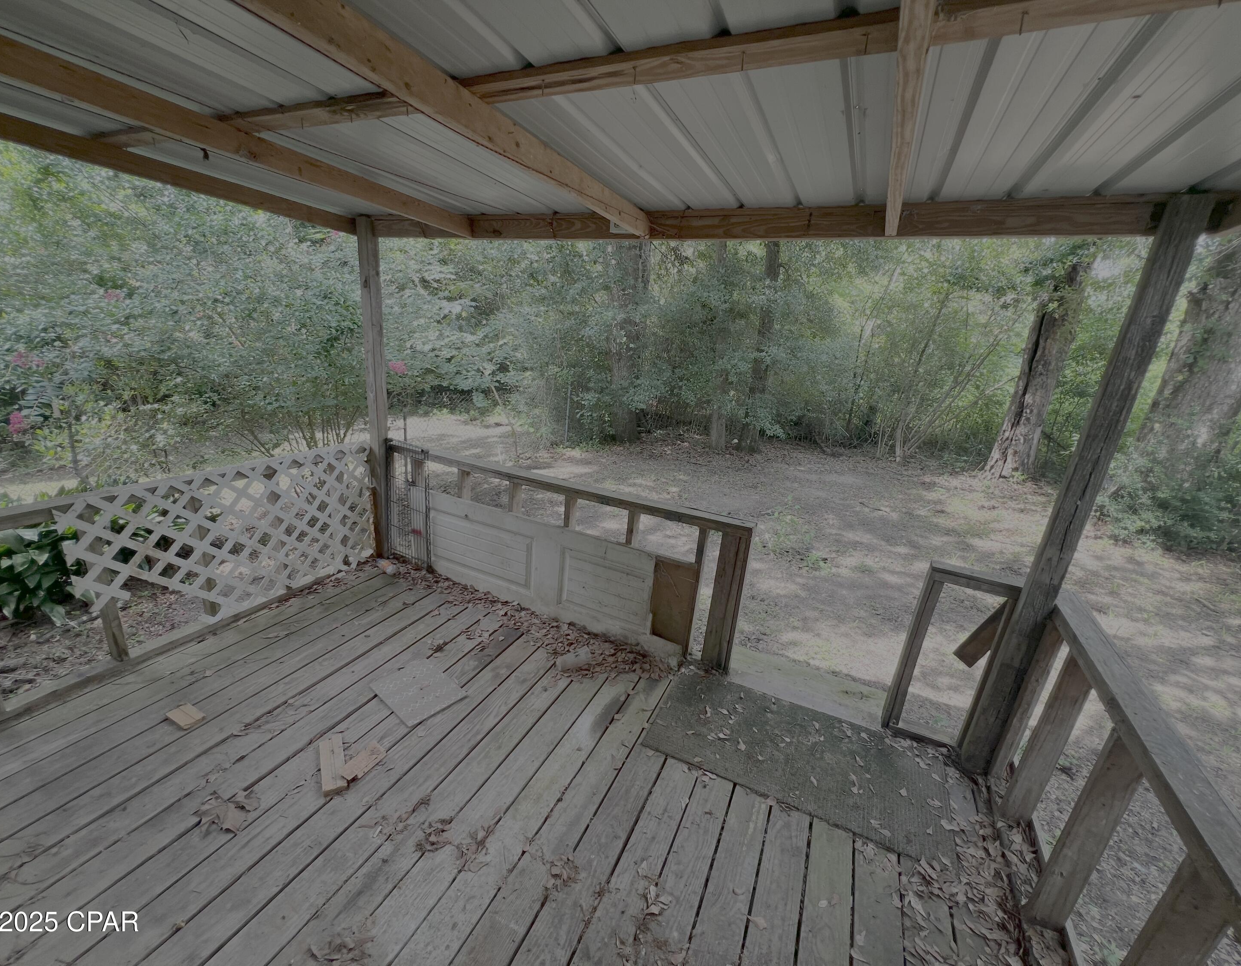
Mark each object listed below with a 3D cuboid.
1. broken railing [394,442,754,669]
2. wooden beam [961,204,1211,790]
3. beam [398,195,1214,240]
[{"bbox_3d":[-0.488,0.366,2.939,2.453,0.830,0.100,12,18,23],"label":"broken railing"},{"bbox_3d":[1.655,0.169,1.808,0.090,2.212,0.090,12,18,23],"label":"wooden beam"},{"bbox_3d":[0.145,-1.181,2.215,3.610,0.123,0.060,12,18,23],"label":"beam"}]

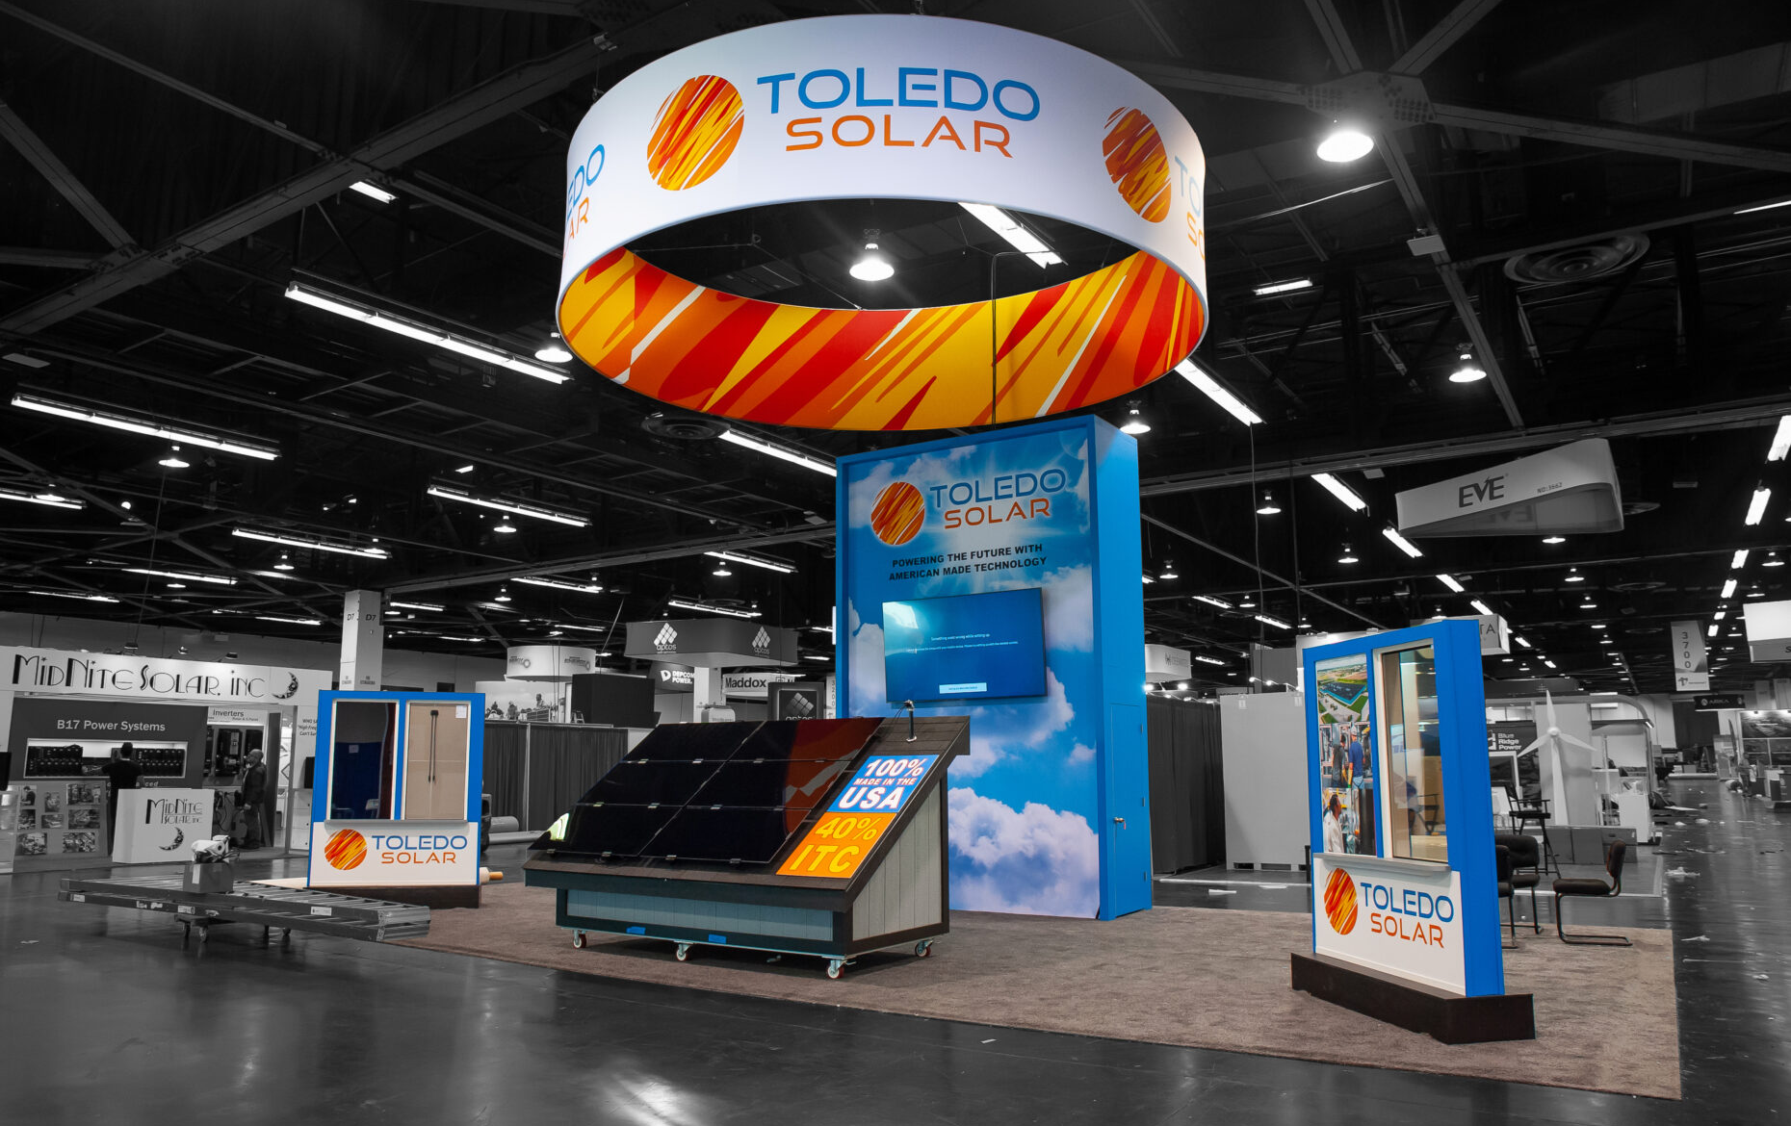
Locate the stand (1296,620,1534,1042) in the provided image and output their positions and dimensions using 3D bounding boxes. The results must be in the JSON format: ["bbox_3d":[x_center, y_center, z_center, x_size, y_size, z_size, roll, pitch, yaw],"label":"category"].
[{"bbox_3d":[2.837,1.468,6.834,0.525,2.109,1.500,2,-10,-10],"label":"stand"}]

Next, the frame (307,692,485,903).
[{"bbox_3d":[-4.863,2.322,11.808,1.620,2.098,0.520,2,-10,-10],"label":"frame"}]

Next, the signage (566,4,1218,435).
[{"bbox_3d":[-0.121,-2.892,11.855,6.100,1.522,6.100,0,-10,0],"label":"signage"}]

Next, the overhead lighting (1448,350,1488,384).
[{"bbox_3d":[9.840,-3.406,20.527,0.570,0.440,0.570,0,-10,0],"label":"overhead lighting"}]

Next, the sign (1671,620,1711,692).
[{"bbox_3d":[33.955,3.974,50.952,1.150,2.920,0.060,-6,-11,32],"label":"sign"}]

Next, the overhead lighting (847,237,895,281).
[{"bbox_3d":[-0.326,-4.152,16.202,0.570,0.440,0.570,0,-10,0],"label":"overhead lighting"}]

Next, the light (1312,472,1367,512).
[{"bbox_3d":[10.970,-1.805,29.394,0.300,0.160,4.870,-6,-11,32],"label":"light"}]

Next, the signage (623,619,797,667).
[{"bbox_3d":[-7.078,3.228,46.907,4.370,1.240,5.770,-4,-10,22],"label":"signage"}]

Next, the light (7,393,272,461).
[{"bbox_3d":[-14.580,-2.619,23.599,0.300,0.160,4.870,-6,-11,32],"label":"light"}]

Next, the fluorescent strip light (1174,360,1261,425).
[{"bbox_3d":[5.737,-3.101,21.311,0.320,0.140,4.850,-6,-11,32],"label":"fluorescent strip light"}]

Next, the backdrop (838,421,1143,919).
[{"bbox_3d":[0.970,1.142,12.676,3.090,4.810,1.190,-6,-11,32],"label":"backdrop"}]

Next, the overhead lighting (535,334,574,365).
[{"bbox_3d":[-5.352,-3.406,18.733,0.580,0.400,0.580,0,-9,0],"label":"overhead lighting"}]

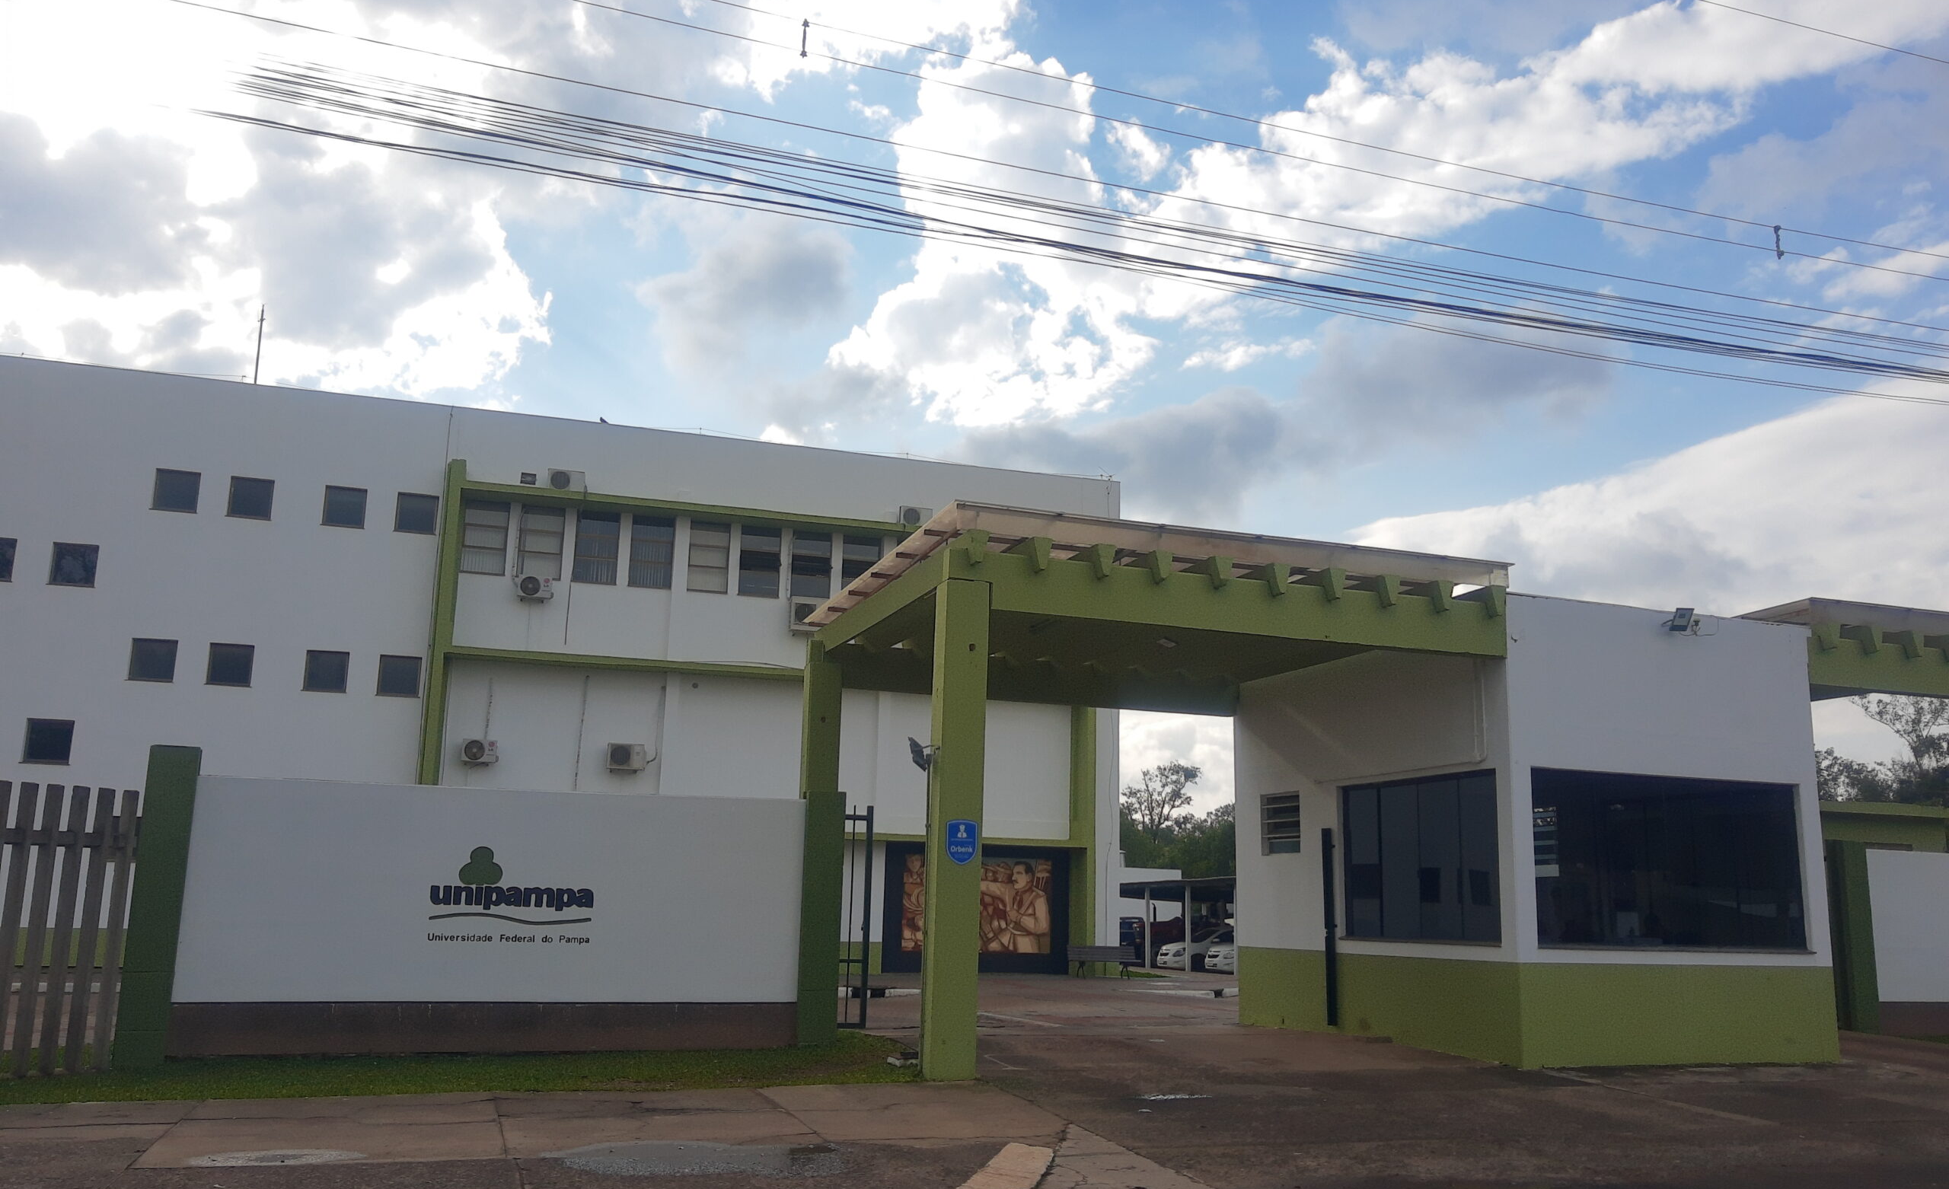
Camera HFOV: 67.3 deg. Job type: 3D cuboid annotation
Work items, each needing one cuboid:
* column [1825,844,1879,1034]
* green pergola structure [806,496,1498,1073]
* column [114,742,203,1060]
[{"bbox_3d":[9.496,3.702,15.861,0.320,2.020,0.250,5,-12,-17],"label":"column"},{"bbox_3d":[1.254,1.963,13.376,5.030,4.100,5.100,5,-12,-17],"label":"green pergola structure"},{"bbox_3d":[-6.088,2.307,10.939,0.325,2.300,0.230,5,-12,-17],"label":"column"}]

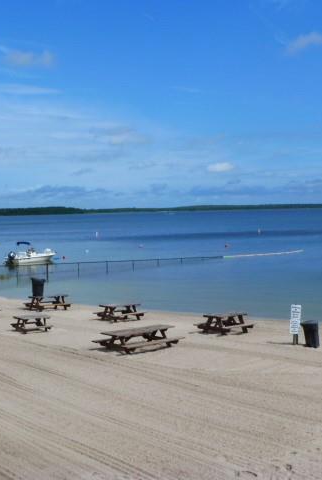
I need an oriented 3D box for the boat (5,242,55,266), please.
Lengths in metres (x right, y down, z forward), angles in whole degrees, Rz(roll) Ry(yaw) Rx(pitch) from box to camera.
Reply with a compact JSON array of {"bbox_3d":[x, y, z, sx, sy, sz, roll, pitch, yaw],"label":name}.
[{"bbox_3d":[-13.139,1.504,61.426,5.300,2.450,2.100,-2,3,-20],"label":"boat"}]

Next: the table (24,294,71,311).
[{"bbox_3d":[-5.706,3.222,30.904,1.608,0.705,1.922,0,-1,43],"label":"table"}]

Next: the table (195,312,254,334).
[{"bbox_3d":[2.443,3.188,23.175,1.608,0.705,1.934,0,-1,37],"label":"table"}]

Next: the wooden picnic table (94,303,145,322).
[{"bbox_3d":[-1.825,3.282,27.558,1.608,0.705,1.873,0,-1,44],"label":"wooden picnic table"}]

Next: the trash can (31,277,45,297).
[{"bbox_3d":[-7.240,2.853,35.973,0.750,1.120,0.660,-1,3,0],"label":"trash can"}]

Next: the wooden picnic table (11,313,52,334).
[{"bbox_3d":[-4.975,3.257,23.484,1.250,0.600,1.320,1,-1,-41],"label":"wooden picnic table"}]

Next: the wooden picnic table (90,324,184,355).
[{"bbox_3d":[-0.677,3.182,19.462,1.608,0.705,2.658,0,-1,39],"label":"wooden picnic table"}]

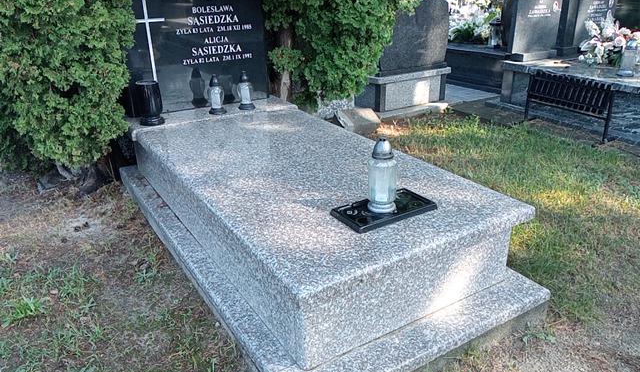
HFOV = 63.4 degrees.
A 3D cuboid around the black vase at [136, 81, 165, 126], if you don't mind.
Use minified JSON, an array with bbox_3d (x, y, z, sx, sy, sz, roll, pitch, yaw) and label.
[{"bbox_3d":[-0.980,-0.480,2.988,0.140,0.232,0.140,-14,27,-29],"label":"black vase"}]

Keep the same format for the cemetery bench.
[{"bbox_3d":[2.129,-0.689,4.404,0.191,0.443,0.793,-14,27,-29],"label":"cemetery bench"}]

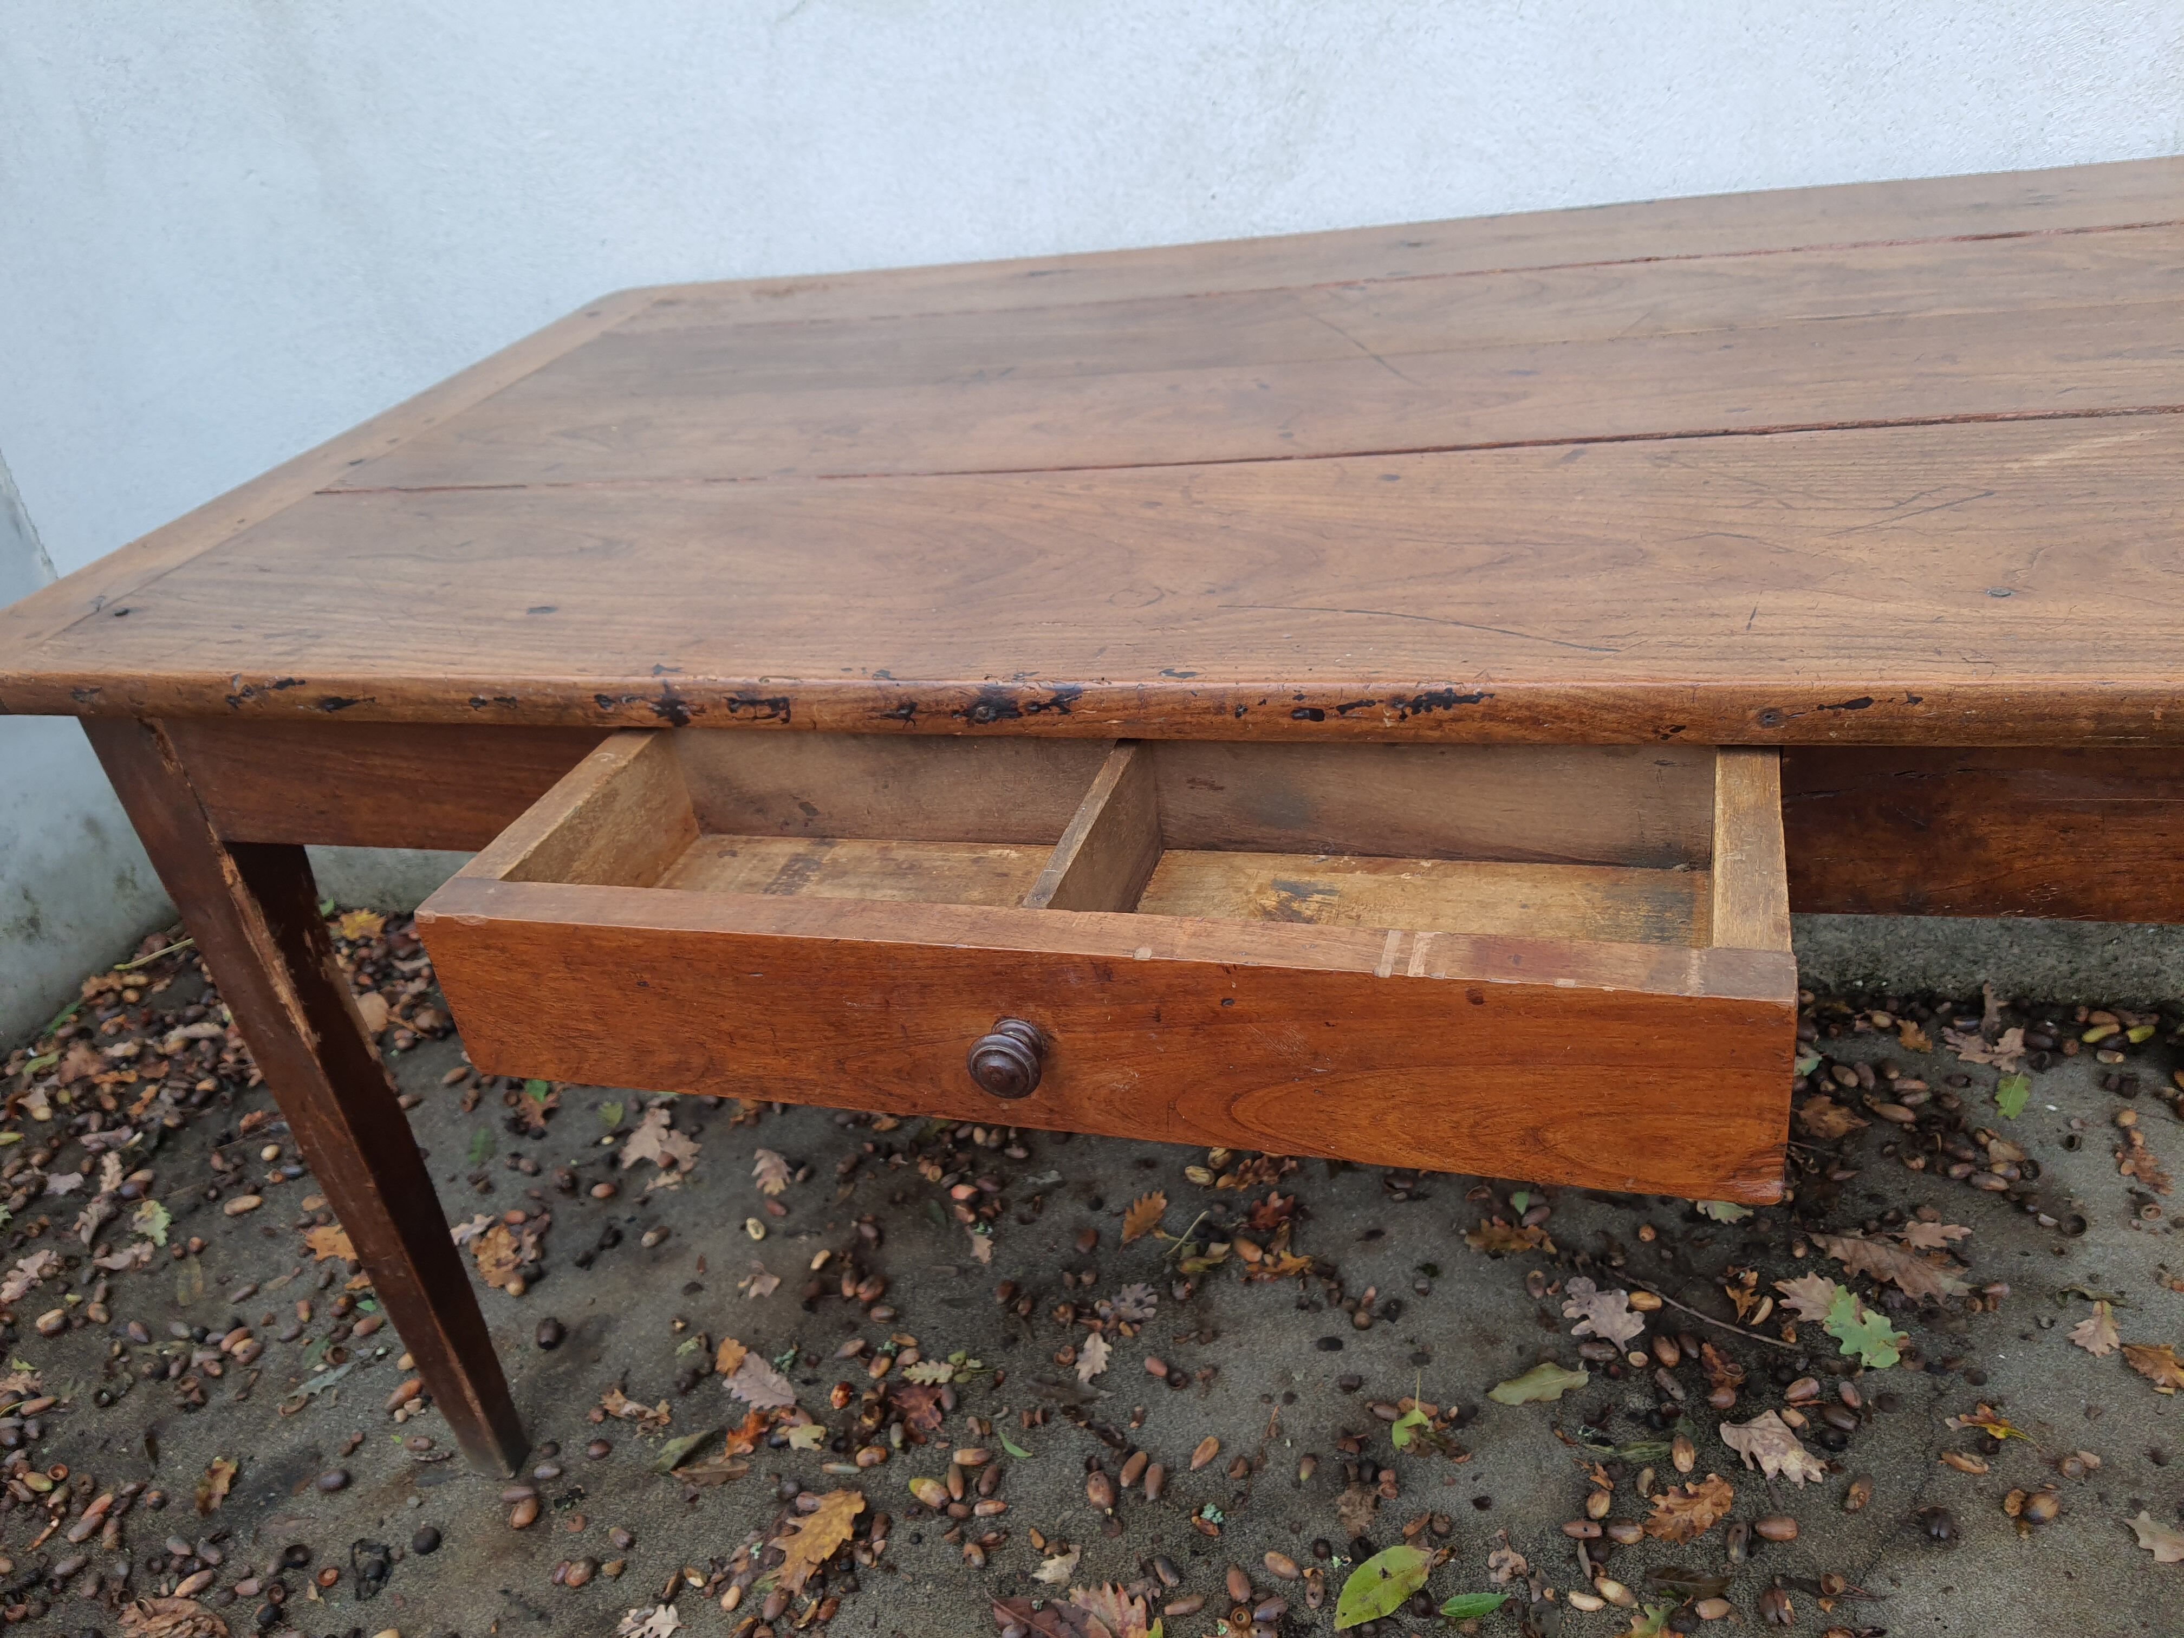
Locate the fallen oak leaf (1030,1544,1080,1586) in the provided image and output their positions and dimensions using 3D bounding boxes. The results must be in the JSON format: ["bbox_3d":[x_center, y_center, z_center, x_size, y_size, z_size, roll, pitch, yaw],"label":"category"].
[{"bbox_3d":[-0.021,0.530,1.163,0.038,0.012,0.027,-32,37,-33],"label":"fallen oak leaf"}]

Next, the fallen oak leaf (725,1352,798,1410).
[{"bbox_3d":[-0.276,0.471,1.362,0.040,0.012,0.079,-32,37,-33],"label":"fallen oak leaf"}]

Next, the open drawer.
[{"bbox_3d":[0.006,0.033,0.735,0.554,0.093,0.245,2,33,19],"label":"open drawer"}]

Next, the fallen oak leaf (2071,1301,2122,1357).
[{"bbox_3d":[0.754,0.380,1.222,0.055,0.012,0.030,-30,36,-30],"label":"fallen oak leaf"}]

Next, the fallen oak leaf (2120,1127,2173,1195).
[{"bbox_3d":[0.850,0.278,1.327,0.034,0.015,0.071,2,33,20],"label":"fallen oak leaf"}]

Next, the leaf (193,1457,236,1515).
[{"bbox_3d":[-0.716,0.544,1.339,0.029,0.016,0.060,-12,31,-4],"label":"leaf"}]

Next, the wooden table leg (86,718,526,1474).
[{"bbox_3d":[-0.520,0.206,1.171,0.066,0.726,0.066,2,33,19],"label":"wooden table leg"}]

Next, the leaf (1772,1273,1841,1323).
[{"bbox_3d":[0.566,0.377,1.281,0.060,0.013,0.053,-3,31,11],"label":"leaf"}]

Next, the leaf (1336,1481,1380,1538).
[{"bbox_3d":[0.192,0.497,1.182,0.031,0.016,0.040,5,34,23],"label":"leaf"}]

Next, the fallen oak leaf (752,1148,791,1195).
[{"bbox_3d":[-0.307,0.336,1.567,0.033,0.014,0.071,-17,31,-11],"label":"fallen oak leaf"}]

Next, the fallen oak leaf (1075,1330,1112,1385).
[{"bbox_3d":[0.002,0.434,1.319,0.026,0.010,0.052,1,32,18],"label":"fallen oak leaf"}]

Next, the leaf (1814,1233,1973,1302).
[{"bbox_3d":[0.630,0.352,1.299,0.120,0.018,0.059,19,41,39],"label":"leaf"}]

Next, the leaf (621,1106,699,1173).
[{"bbox_3d":[-0.425,0.319,1.630,0.080,0.015,0.094,-5,31,8],"label":"leaf"}]

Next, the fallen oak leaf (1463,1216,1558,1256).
[{"bbox_3d":[0.345,0.346,1.357,0.072,0.018,0.043,-1,32,15],"label":"fallen oak leaf"}]

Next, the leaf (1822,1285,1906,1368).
[{"bbox_3d":[0.575,0.383,1.232,0.053,0.014,0.073,-18,32,-13],"label":"leaf"}]

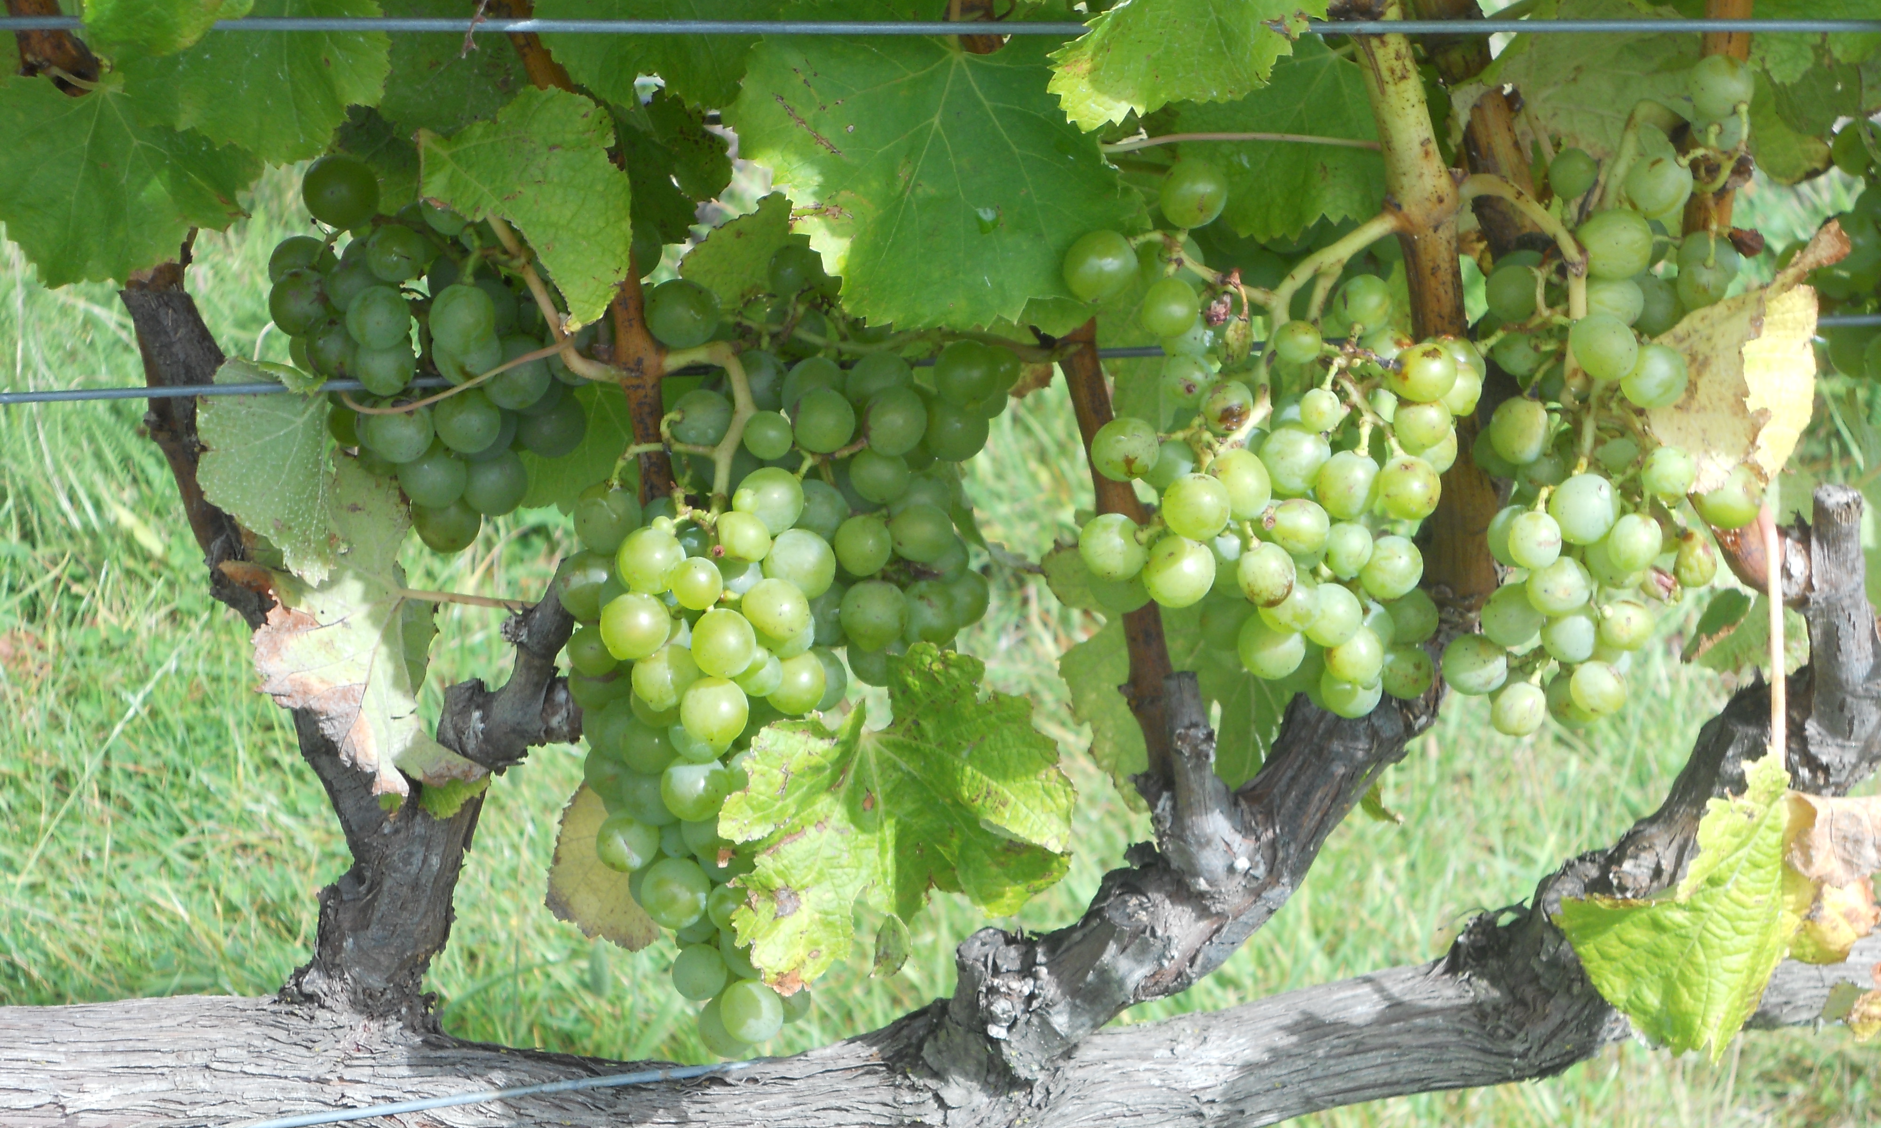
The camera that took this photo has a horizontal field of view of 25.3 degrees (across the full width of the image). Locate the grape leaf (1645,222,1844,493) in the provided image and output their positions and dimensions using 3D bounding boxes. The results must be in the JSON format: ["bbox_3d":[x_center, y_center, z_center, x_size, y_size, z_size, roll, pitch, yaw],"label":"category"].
[{"bbox_3d":[0.188,-0.048,0.985,0.049,0.065,0.032,14,1,25],"label":"grape leaf"}]

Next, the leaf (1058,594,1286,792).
[{"bbox_3d":[0.058,0.028,1.040,0.059,0.059,0.026,0,-6,0],"label":"leaf"}]

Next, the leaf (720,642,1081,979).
[{"bbox_3d":[-0.010,0.059,0.985,0.083,0.081,0.035,0,-11,-3],"label":"leaf"}]

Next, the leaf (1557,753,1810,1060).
[{"bbox_3d":[0.176,0.081,0.990,0.061,0.073,0.035,17,-10,15],"label":"leaf"}]

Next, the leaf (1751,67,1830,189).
[{"bbox_3d":[0.207,-0.112,1.040,0.030,0.035,0.022,0,-6,0],"label":"leaf"}]

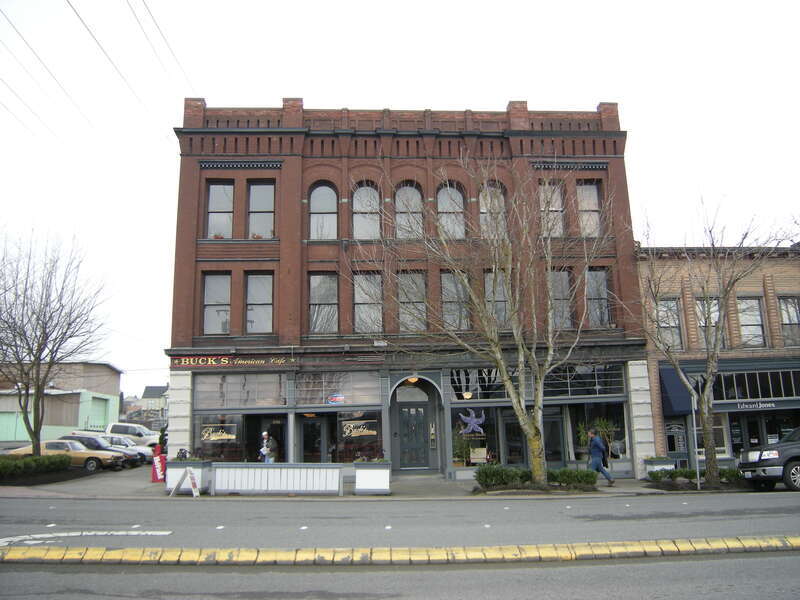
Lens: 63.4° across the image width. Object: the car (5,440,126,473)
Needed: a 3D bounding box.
[{"bbox_3d":[-13.955,6.586,27.327,4.780,1.280,1.870,-1,-12,1],"label":"car"}]

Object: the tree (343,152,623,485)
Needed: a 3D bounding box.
[{"bbox_3d":[2.107,0.291,19.278,8.000,10.221,6.200,-1,-12,-3],"label":"tree"}]

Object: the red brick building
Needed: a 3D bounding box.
[{"bbox_3d":[-0.074,0.712,29.143,16.000,13.553,14.500,-1,-12,-3],"label":"red brick building"}]

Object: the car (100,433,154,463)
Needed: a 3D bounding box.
[{"bbox_3d":[-14.031,7.493,32.350,4.500,1.420,1.740,-1,-12,1],"label":"car"}]

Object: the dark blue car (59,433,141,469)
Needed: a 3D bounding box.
[{"bbox_3d":[-14.797,7.398,31.398,4.550,1.420,1.720,1,-12,-12],"label":"dark blue car"}]

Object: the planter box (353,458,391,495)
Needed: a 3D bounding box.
[{"bbox_3d":[-0.797,4.929,18.174,1.050,0.960,1.050,-1,-12,-4],"label":"planter box"}]

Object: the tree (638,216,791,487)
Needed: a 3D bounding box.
[{"bbox_3d":[9.206,1.395,19.745,4.600,8.194,4.400,-1,-12,-3],"label":"tree"}]

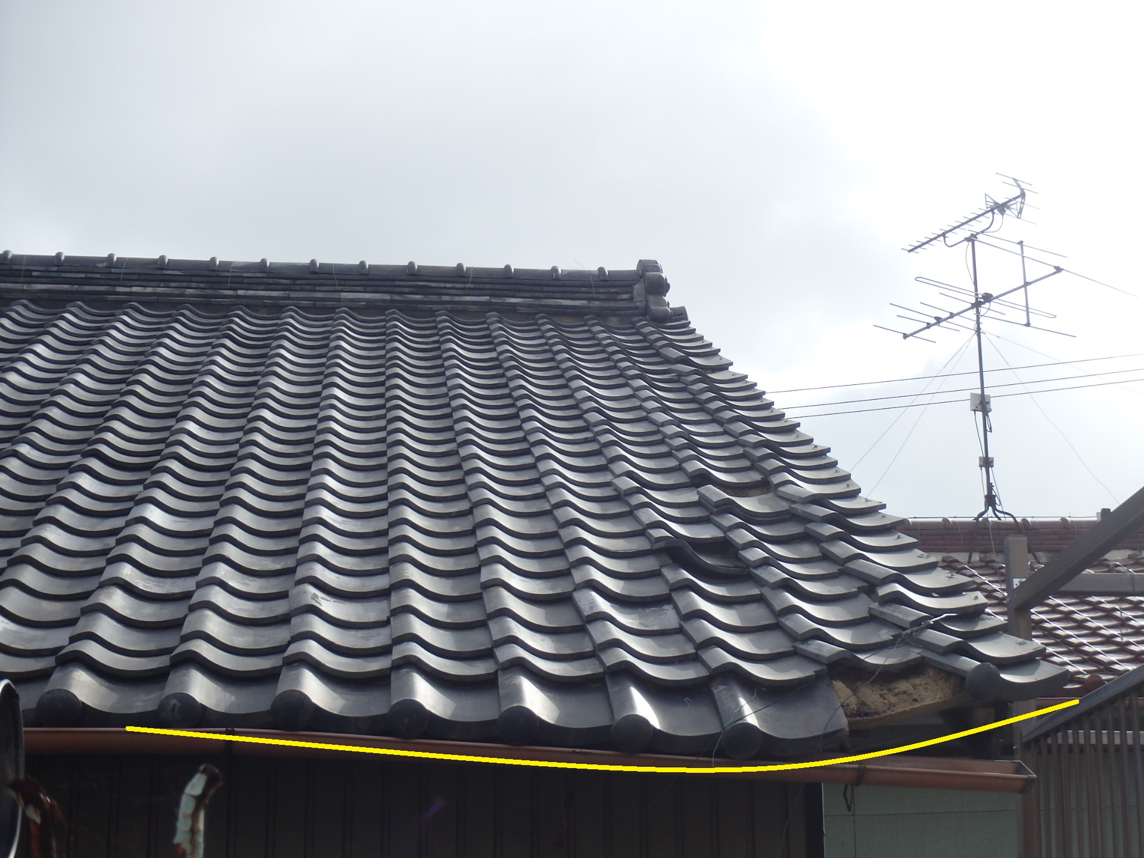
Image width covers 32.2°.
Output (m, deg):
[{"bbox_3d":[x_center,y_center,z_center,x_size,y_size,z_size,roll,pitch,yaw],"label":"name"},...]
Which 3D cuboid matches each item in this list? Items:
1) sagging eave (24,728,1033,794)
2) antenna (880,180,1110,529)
[{"bbox_3d":[-0.103,0.780,4.641,2.437,0.072,0.105,4,-14,-8],"label":"sagging eave"},{"bbox_3d":[2.728,-0.485,13.200,1.500,2.250,1.600,6,-15,-28],"label":"antenna"}]

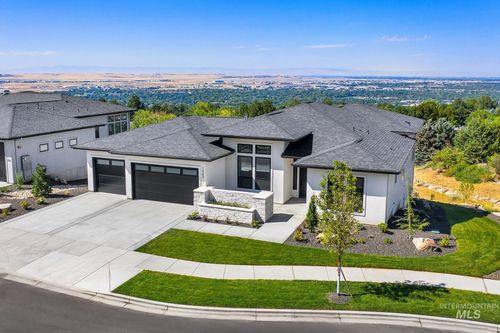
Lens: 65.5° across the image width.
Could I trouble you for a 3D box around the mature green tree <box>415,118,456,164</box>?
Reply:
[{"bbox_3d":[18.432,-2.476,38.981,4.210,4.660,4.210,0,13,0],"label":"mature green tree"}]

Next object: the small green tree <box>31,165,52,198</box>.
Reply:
[{"bbox_3d":[-14.589,1.007,27.162,1.470,2.350,1.470,0,13,0],"label":"small green tree"}]

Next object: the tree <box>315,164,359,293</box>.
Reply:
[{"bbox_3d":[3.372,2.440,14.701,1.550,5.410,1.550,0,13,0],"label":"tree"}]

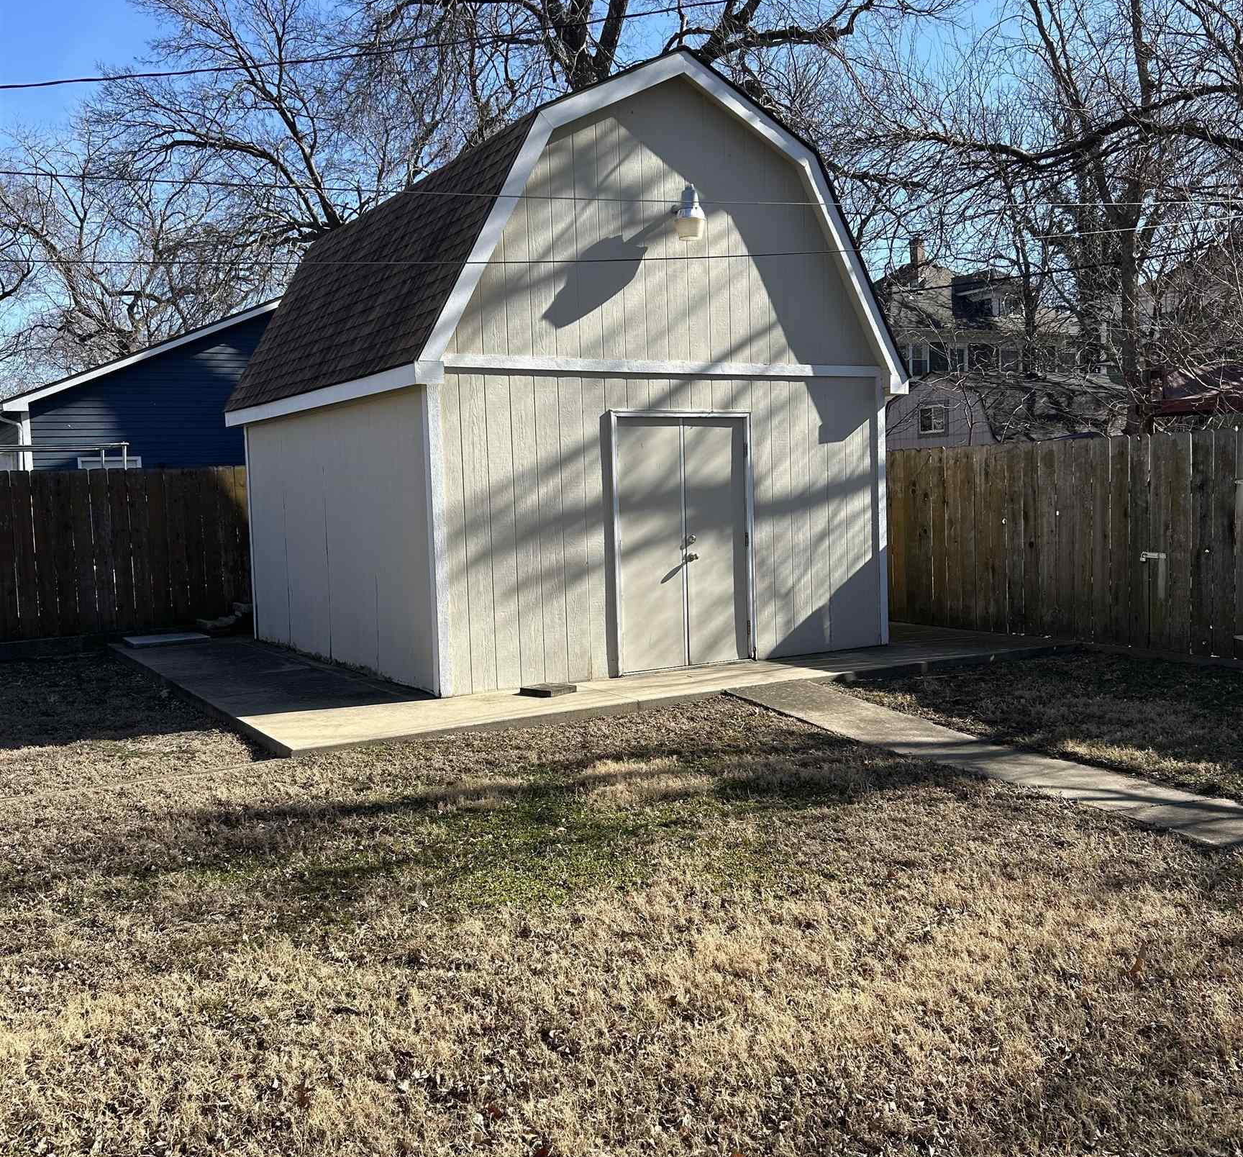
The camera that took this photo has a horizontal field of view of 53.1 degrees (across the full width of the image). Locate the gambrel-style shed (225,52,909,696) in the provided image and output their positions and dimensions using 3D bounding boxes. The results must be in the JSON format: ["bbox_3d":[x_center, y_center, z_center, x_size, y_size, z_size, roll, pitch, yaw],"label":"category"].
[{"bbox_3d":[-0.801,-1.798,12.066,4.708,4.840,5.216,-4,5,-31],"label":"gambrel-style shed"}]

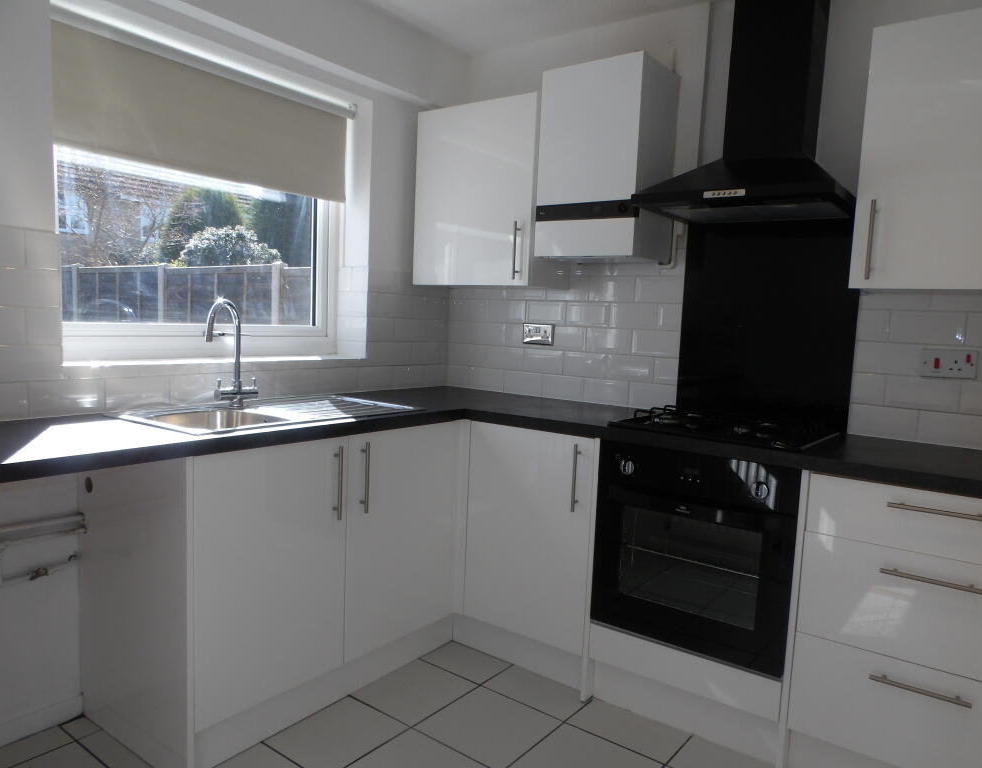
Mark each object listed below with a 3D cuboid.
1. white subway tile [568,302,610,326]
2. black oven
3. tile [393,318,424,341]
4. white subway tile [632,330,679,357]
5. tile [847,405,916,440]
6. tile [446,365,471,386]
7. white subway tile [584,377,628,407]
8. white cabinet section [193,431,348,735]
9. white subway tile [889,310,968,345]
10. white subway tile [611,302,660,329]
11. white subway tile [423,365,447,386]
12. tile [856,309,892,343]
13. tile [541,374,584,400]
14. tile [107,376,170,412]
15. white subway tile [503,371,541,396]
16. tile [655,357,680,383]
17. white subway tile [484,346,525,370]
[{"bbox_3d":[0.398,-0.283,2.903,0.200,0.101,0.009,6,7,36],"label":"white subway tile"},{"bbox_3d":[0.722,0.477,2.274,0.597,0.588,0.555,6,6,37],"label":"black oven"},{"bbox_3d":[-0.364,-0.235,3.158,0.009,0.100,0.200,6,6,37],"label":"tile"},{"bbox_3d":[0.638,-0.159,2.732,0.200,0.100,0.009,6,6,37],"label":"white subway tile"},{"bbox_3d":[1.258,0.121,2.276,0.200,0.100,0.009,6,6,37],"label":"tile"},{"bbox_3d":[-0.152,-0.036,3.301,0.132,0.101,0.010,6,7,36],"label":"tile"},{"bbox_3d":[0.466,0.033,2.872,0.200,0.100,0.009,6,7,36],"label":"white subway tile"},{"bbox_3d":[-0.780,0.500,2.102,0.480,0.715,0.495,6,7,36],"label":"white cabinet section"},{"bbox_3d":[1.353,-0.174,2.199,0.200,0.101,0.009,6,7,36],"label":"white subway tile"},{"bbox_3d":[0.557,-0.263,2.758,0.200,0.100,0.010,6,7,36],"label":"white subway tile"},{"bbox_3d":[-0.256,-0.040,3.301,0.009,0.100,0.156,6,7,36],"label":"white subway tile"},{"bbox_3d":[1.232,-0.188,2.288,0.097,0.101,0.009,6,7,36],"label":"tile"},{"bbox_3d":[0.307,0.015,2.999,0.200,0.100,0.009,6,7,36],"label":"tile"},{"bbox_3d":[-1.081,0.030,2.176,0.010,0.101,0.200,6,7,36],"label":"tile"},{"bbox_3d":[0.141,-0.003,3.085,0.200,0.101,0.010,6,7,36],"label":"white subway tile"},{"bbox_3d":[0.673,-0.046,2.713,0.099,0.101,0.009,6,7,36],"label":"tile"},{"bbox_3d":[0.063,-0.114,3.136,0.200,0.100,0.010,6,7,36],"label":"white subway tile"}]

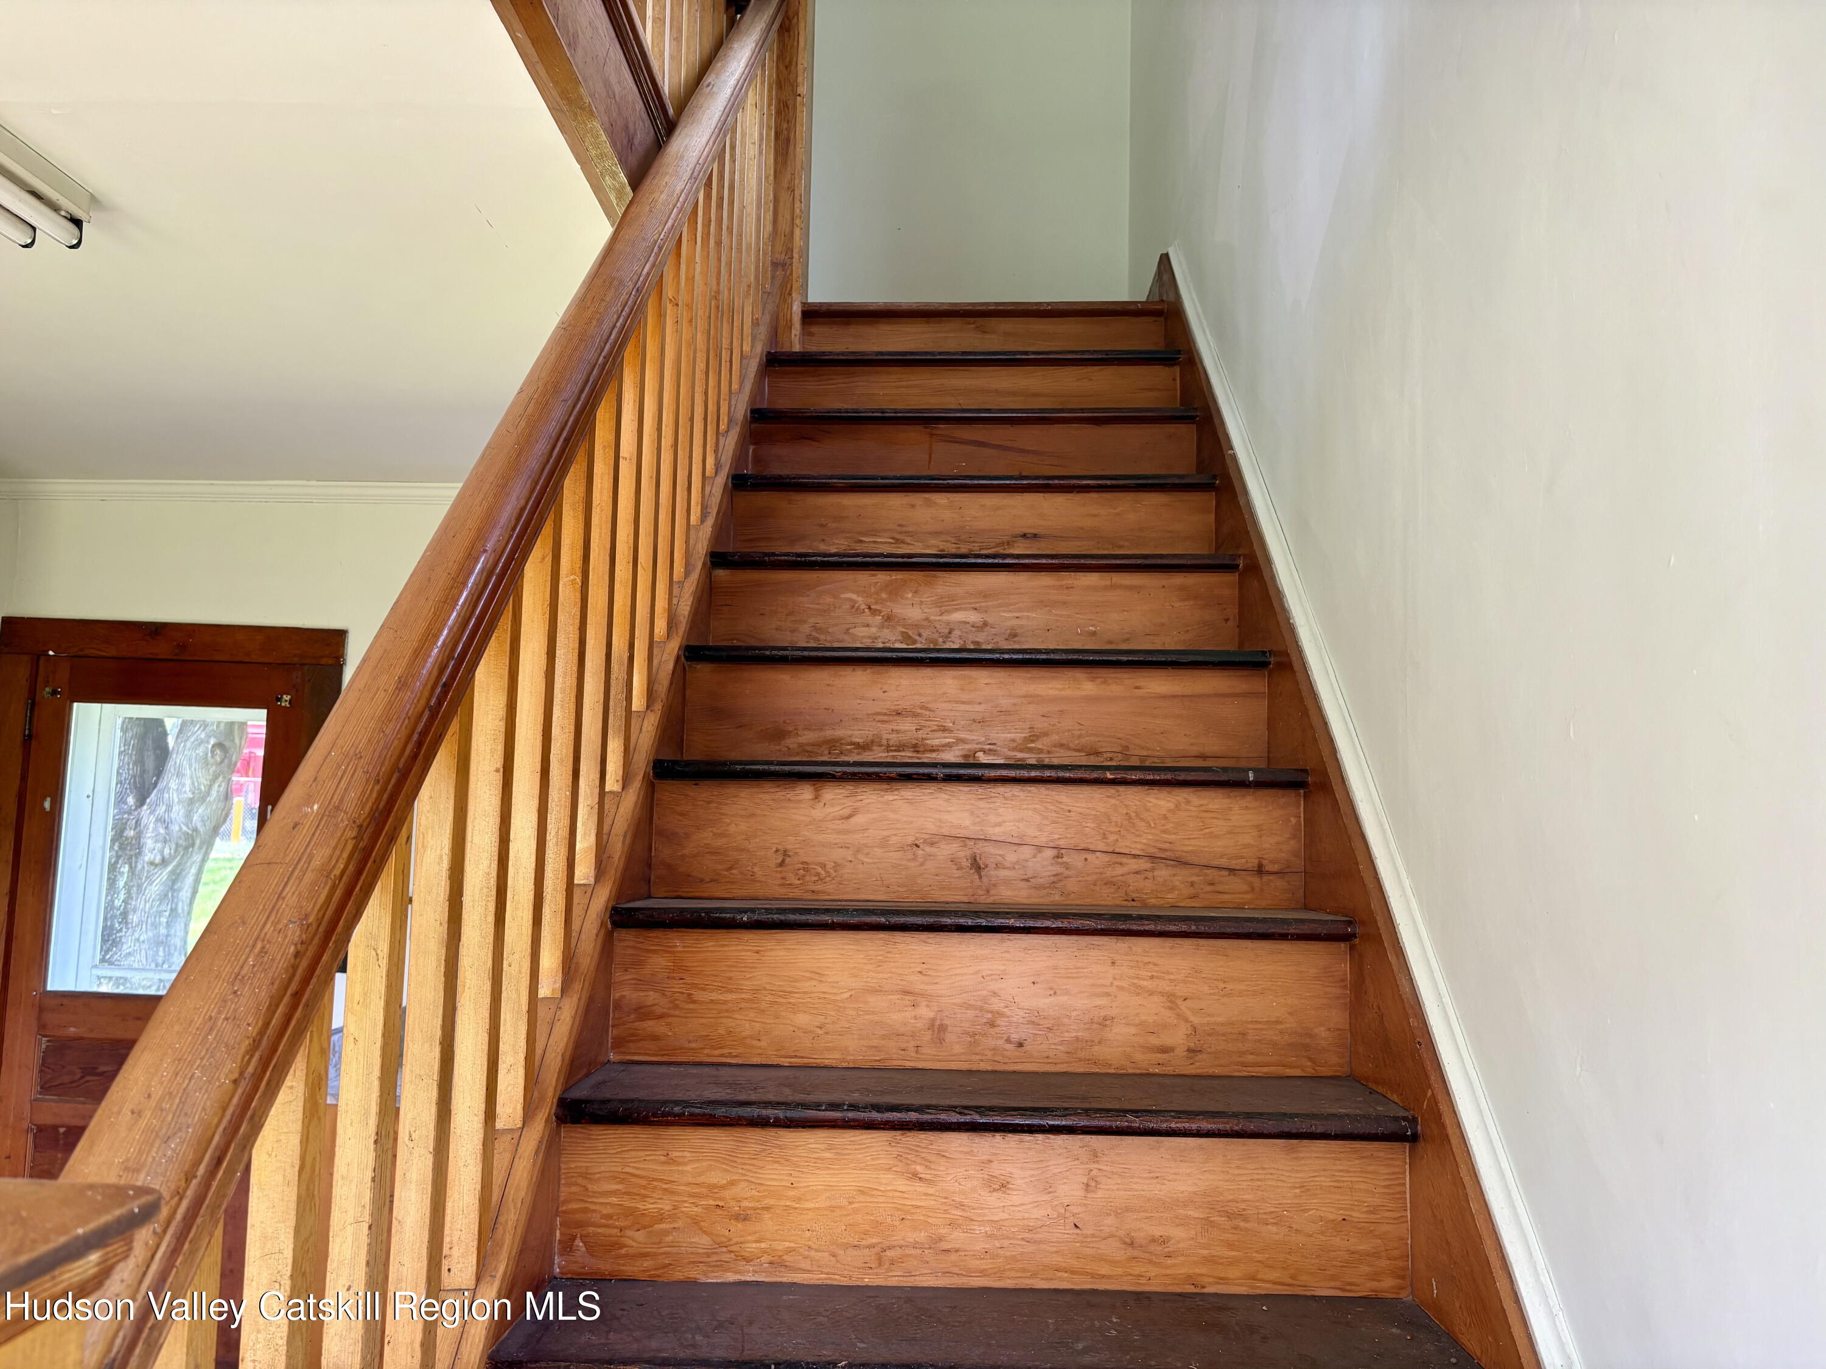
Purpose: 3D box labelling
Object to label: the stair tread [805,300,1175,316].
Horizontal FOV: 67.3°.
[{"bbox_3d":[0.175,-0.926,3.424,0.901,0.030,0.055,1,-6,2],"label":"stair tread"}]

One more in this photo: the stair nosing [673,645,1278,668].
[{"bbox_3d":[0.108,-0.032,2.348,0.954,0.030,0.240,1,-6,2],"label":"stair nosing"}]

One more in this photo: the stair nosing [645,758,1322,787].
[{"bbox_3d":[0.099,0.145,2.114,0.954,0.030,0.240,1,-6,2],"label":"stair nosing"}]

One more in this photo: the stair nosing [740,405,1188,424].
[{"bbox_3d":[0.134,-0.563,3.050,0.954,0.030,0.240,1,-6,2],"label":"stair nosing"}]

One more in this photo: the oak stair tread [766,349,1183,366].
[{"bbox_3d":[0.140,-0.750,3.191,0.954,0.030,0.055,1,-6,2],"label":"oak stair tread"}]

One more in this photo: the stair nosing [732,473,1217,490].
[{"bbox_3d":[0.123,-0.396,2.724,0.954,0.030,0.055,1,-6,2],"label":"stair nosing"}]

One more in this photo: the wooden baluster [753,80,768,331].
[{"bbox_3d":[-0.378,-1.201,3.374,0.029,0.667,0.029,1,-6,2],"label":"wooden baluster"}]

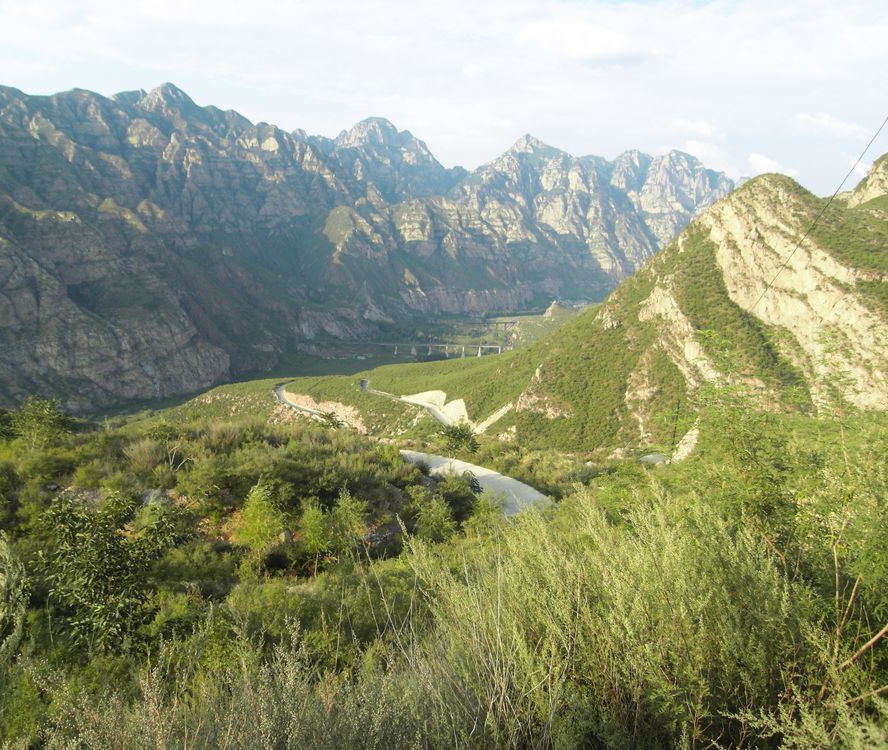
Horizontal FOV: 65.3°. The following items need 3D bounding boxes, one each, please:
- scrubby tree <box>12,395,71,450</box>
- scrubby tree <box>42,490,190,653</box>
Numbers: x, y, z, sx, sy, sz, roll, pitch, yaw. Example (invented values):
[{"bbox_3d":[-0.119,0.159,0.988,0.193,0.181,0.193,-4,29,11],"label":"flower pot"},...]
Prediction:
[{"bbox_3d":[-20.900,2.466,36.000,3.012,2.737,2.861,0,8,0],"label":"scrubby tree"},{"bbox_3d":[-5.196,3.118,11.000,2.348,2.526,2.231,0,8,0],"label":"scrubby tree"}]

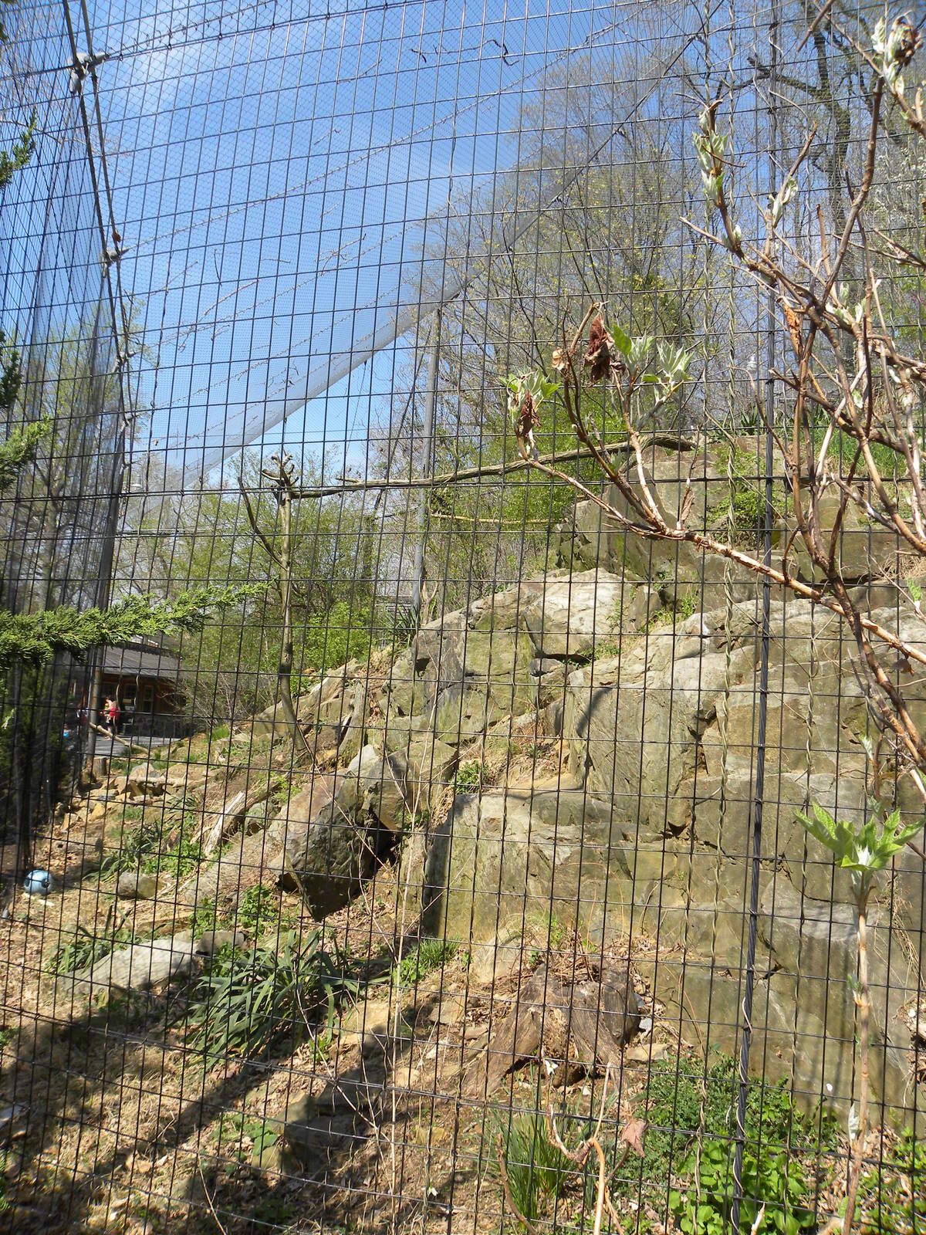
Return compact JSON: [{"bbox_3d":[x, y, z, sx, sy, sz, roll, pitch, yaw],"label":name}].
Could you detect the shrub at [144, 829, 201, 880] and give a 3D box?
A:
[{"bbox_3d":[-2.728,2.213,8.700,0.520,0.380,0.480,5,-5,-16],"label":"shrub"}]

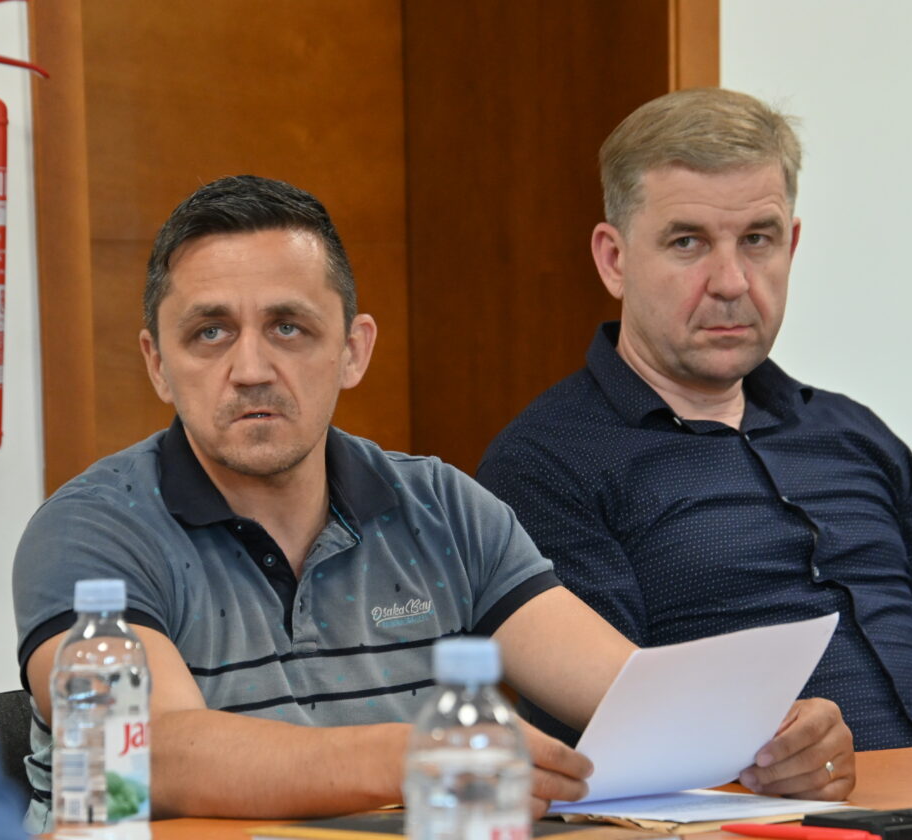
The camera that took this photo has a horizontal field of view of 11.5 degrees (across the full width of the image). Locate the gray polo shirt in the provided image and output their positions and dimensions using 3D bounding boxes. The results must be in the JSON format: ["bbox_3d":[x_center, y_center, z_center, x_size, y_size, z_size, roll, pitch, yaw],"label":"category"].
[{"bbox_3d":[-0.139,0.287,3.614,0.480,0.580,0.320,-3,3,-30],"label":"gray polo shirt"}]

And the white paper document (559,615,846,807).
[{"bbox_3d":[0.172,0.215,3.320,0.205,0.175,0.020,-10,52,-43],"label":"white paper document"}]

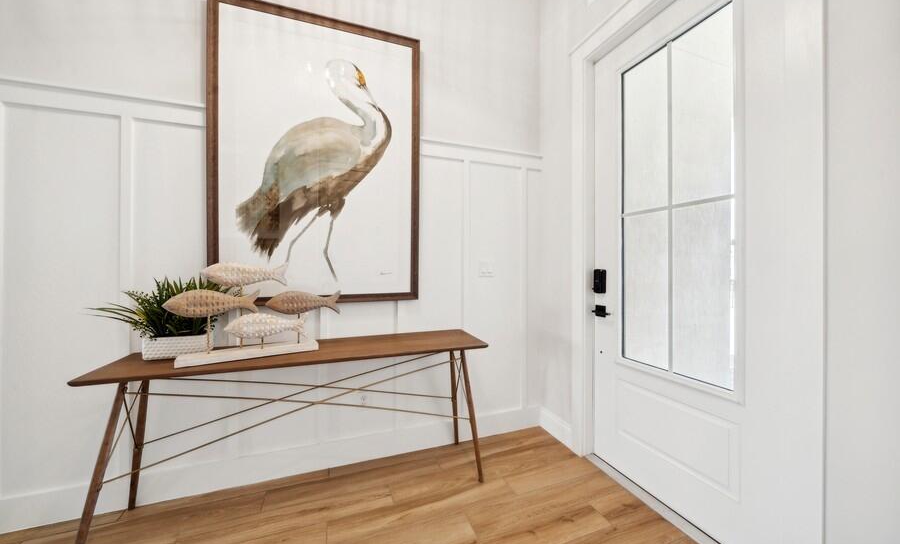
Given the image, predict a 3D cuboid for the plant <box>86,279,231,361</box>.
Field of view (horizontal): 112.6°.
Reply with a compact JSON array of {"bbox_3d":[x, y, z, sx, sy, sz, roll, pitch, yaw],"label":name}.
[{"bbox_3d":[-1.328,0.214,1.425,0.470,0.370,0.250,0,0,-19],"label":"plant"}]

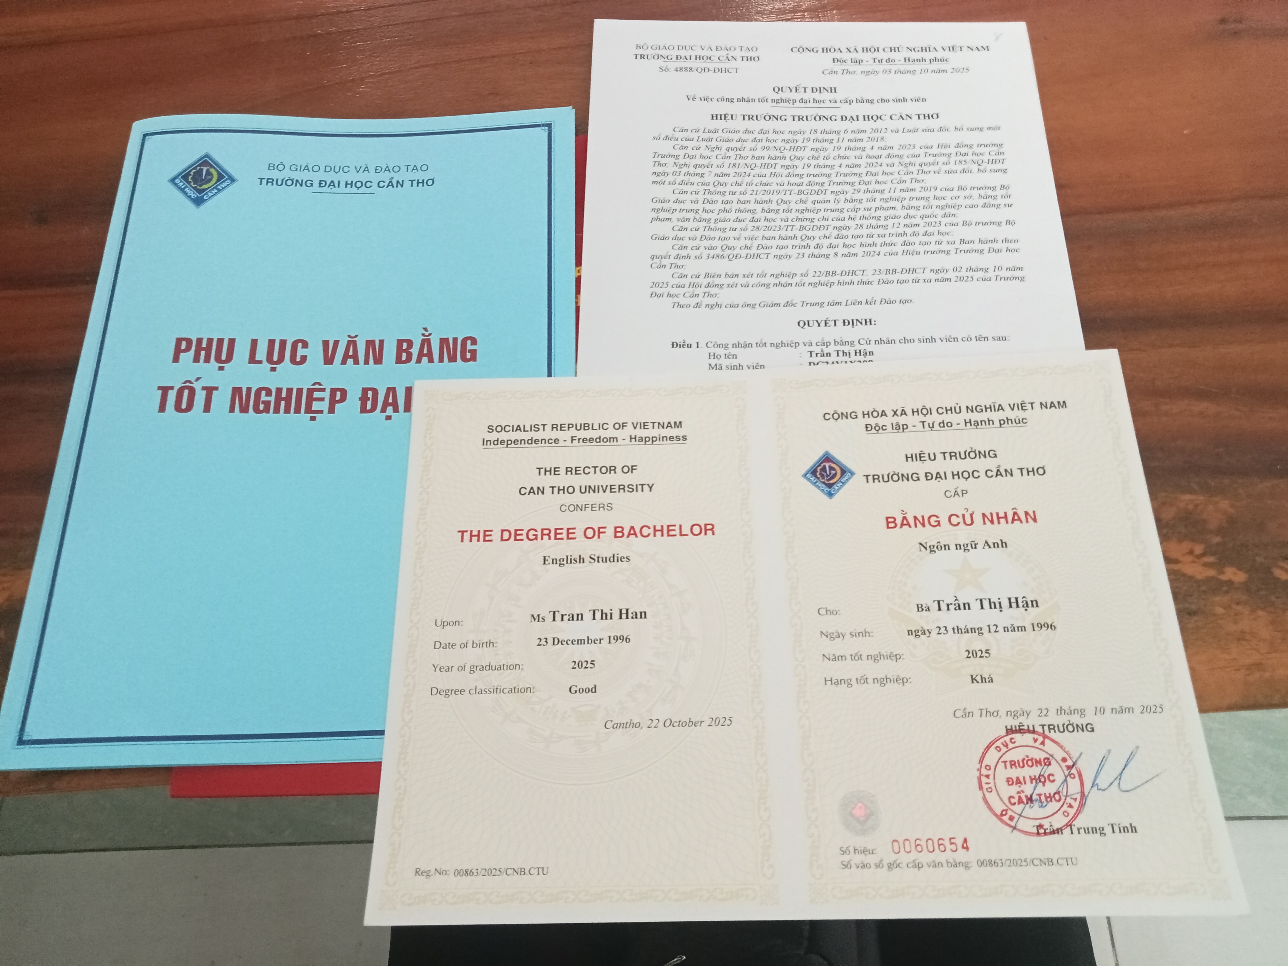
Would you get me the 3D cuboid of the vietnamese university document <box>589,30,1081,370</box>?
[{"bbox_3d":[0.078,-0.090,0.447,0.210,0.004,0.297,1,66,1],"label":"vietnamese university document"}]

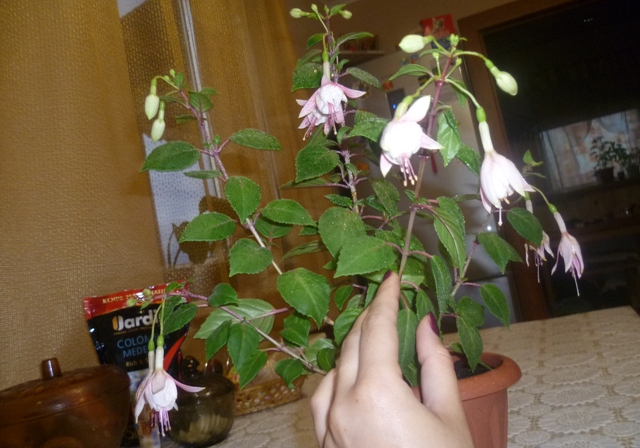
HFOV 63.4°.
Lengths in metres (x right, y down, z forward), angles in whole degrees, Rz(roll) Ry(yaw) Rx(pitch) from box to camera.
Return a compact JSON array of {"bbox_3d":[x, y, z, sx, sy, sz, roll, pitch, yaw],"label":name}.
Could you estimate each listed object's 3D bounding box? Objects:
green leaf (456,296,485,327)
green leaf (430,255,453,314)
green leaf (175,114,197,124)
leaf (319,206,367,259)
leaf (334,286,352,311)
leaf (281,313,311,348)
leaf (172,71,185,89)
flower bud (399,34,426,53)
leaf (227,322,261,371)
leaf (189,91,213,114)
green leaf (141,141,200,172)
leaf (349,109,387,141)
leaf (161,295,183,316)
[{"bbox_3d":[0.131,0.076,0.450,0.025,0.026,0.009,9,-26,5],"label":"green leaf"},{"bbox_3d":[0.088,0.044,0.375,0.015,0.044,0.015,-5,-13,-22],"label":"green leaf"},{"bbox_3d":[-0.125,-0.097,0.480,0.019,0.007,0.013,0,0,0],"label":"green leaf"},{"bbox_3d":[0.019,0.008,0.435,0.038,0.043,0.013,13,-15,9],"label":"leaf"},{"bbox_3d":[0.020,0.064,0.450,0.015,0.025,0.007,23,-16,7],"label":"leaf"},{"bbox_3d":[-0.021,0.093,0.450,0.022,0.031,0.012,-21,-15,-1],"label":"leaf"},{"bbox_3d":[-0.130,-0.134,0.480,0.010,0.018,0.005,0,-17,9],"label":"leaf"},{"bbox_3d":[0.071,-0.138,0.395,0.021,0.013,0.013,10,0,-18],"label":"flower bud"},{"bbox_3d":[-0.062,0.099,0.420,0.026,0.040,0.010,5,-12,4],"label":"leaf"},{"bbox_3d":[-0.097,-0.099,0.420,0.018,0.020,0.008,-25,8,-3],"label":"leaf"},{"bbox_3d":[-0.140,-0.061,0.483,0.058,0.041,0.010,-20,-35,-3],"label":"green leaf"},{"bbox_3d":[0.044,-0.087,0.460,0.038,0.030,0.014,-3,-25,-8],"label":"leaf"},{"bbox_3d":[-0.124,0.071,0.433,0.017,0.028,0.008,29,-15,0],"label":"leaf"}]

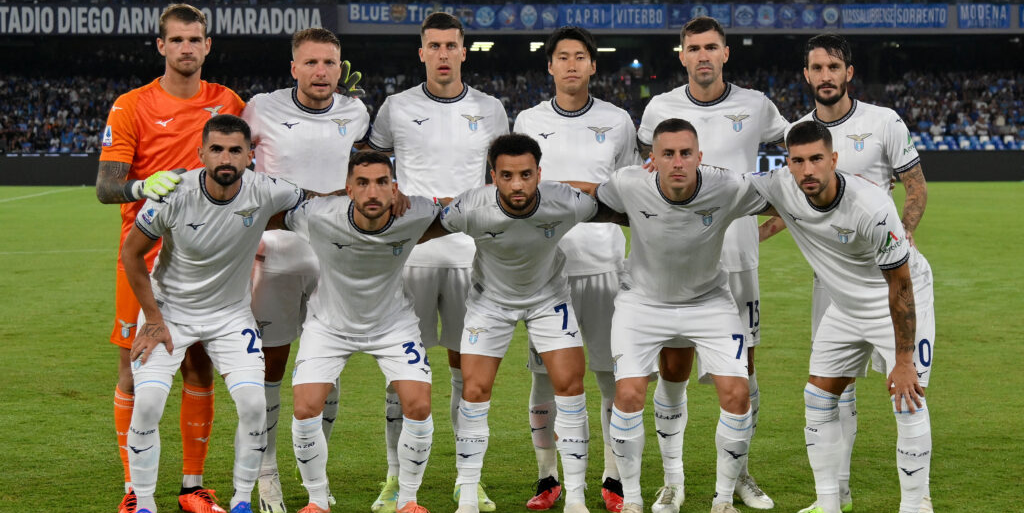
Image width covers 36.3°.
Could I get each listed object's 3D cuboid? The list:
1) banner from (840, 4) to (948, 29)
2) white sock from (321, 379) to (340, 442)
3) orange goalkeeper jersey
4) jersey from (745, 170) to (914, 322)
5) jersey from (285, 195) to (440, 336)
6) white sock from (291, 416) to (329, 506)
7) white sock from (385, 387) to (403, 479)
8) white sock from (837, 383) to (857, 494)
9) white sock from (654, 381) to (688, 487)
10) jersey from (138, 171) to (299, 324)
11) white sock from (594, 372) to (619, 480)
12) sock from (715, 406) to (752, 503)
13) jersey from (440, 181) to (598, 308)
[{"bbox_3d":[18.350,-11.515,75.000,5.200,1.150,0.060,0,4,0],"label":"banner"},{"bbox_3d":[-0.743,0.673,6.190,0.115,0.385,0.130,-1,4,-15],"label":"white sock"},{"bbox_3d":[-1.290,-0.327,6.040,0.580,0.740,0.310,-1,6,-7],"label":"orange goalkeeper jersey"},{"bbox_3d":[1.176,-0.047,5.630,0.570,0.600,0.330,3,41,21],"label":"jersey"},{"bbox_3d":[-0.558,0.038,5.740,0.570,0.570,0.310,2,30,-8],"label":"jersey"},{"bbox_3d":[-0.717,0.740,5.660,0.122,0.351,0.130,5,20,25],"label":"white sock"},{"bbox_3d":[-0.438,0.667,6.060,0.115,0.391,0.125,3,3,25],"label":"white sock"},{"bbox_3d":[1.276,0.720,6.040,0.120,0.460,0.130,3,8,38],"label":"white sock"},{"bbox_3d":[0.623,0.687,6.140,0.122,0.425,0.135,1,4,10],"label":"white sock"},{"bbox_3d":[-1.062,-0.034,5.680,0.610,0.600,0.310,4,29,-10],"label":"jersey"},{"bbox_3d":[0.392,0.660,6.065,0.112,0.423,0.125,-2,4,-20],"label":"white sock"},{"bbox_3d":[0.792,0.725,5.680,0.125,0.351,0.130,-2,19,-15],"label":"sock"},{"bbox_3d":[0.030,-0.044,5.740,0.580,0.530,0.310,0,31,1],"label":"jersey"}]

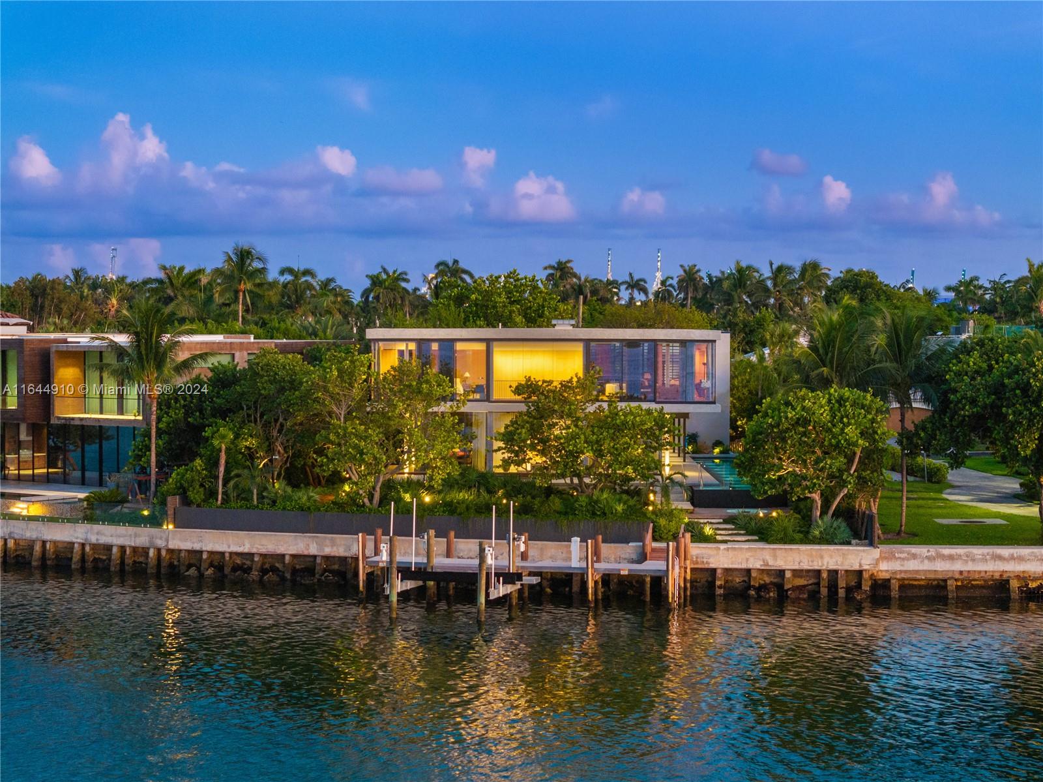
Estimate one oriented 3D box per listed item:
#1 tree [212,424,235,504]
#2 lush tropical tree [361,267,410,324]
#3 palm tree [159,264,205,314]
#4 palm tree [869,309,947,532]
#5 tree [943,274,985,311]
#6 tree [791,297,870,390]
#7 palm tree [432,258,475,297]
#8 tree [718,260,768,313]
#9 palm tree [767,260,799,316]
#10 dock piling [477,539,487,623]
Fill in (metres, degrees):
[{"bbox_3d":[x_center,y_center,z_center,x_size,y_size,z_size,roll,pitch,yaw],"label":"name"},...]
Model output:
[{"bbox_3d":[-13.019,3.262,92.253,1.000,3.460,1.000,0,3,0],"label":"tree"},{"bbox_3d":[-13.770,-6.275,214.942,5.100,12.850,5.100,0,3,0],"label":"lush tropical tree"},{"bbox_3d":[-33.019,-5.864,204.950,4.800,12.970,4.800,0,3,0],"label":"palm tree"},{"bbox_3d":[16.199,1.267,88.656,3.500,9.590,3.500,0,3,0],"label":"palm tree"},{"bbox_3d":[49.349,-5.989,234.949,4.700,13.790,4.700,0,2,0],"label":"tree"},{"bbox_3d":[15.241,0.565,103.106,4.600,10.290,4.600,0,2,0],"label":"tree"},{"bbox_3d":[-7.302,-6.424,224.923,4.900,15.470,4.900,0,2,0],"label":"palm tree"},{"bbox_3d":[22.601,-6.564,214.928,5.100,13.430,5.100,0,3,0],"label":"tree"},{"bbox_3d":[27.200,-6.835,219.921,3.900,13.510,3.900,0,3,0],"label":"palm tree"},{"bbox_3d":[-1.549,7.439,82.665,0.330,3.190,0.330,0,2,0],"label":"dock piling"}]

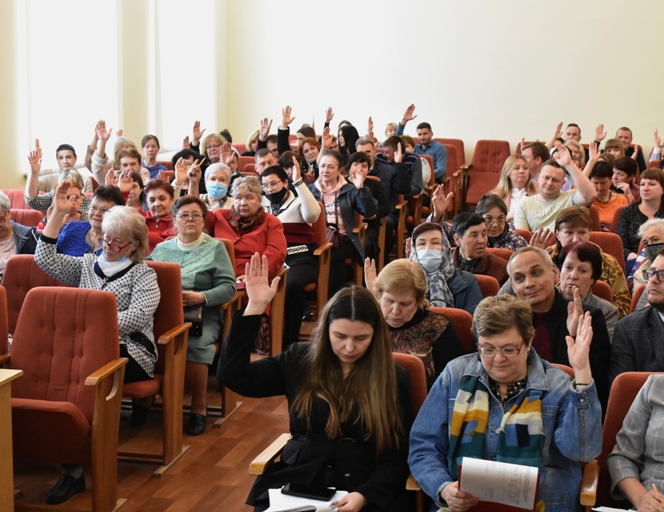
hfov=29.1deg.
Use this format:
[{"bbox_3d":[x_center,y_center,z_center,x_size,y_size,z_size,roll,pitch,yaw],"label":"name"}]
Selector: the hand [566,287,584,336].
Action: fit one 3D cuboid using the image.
[{"bbox_3d":[0.899,0.205,4.736,0.064,0.187,0.089,-7,9,-30],"label":"hand"}]

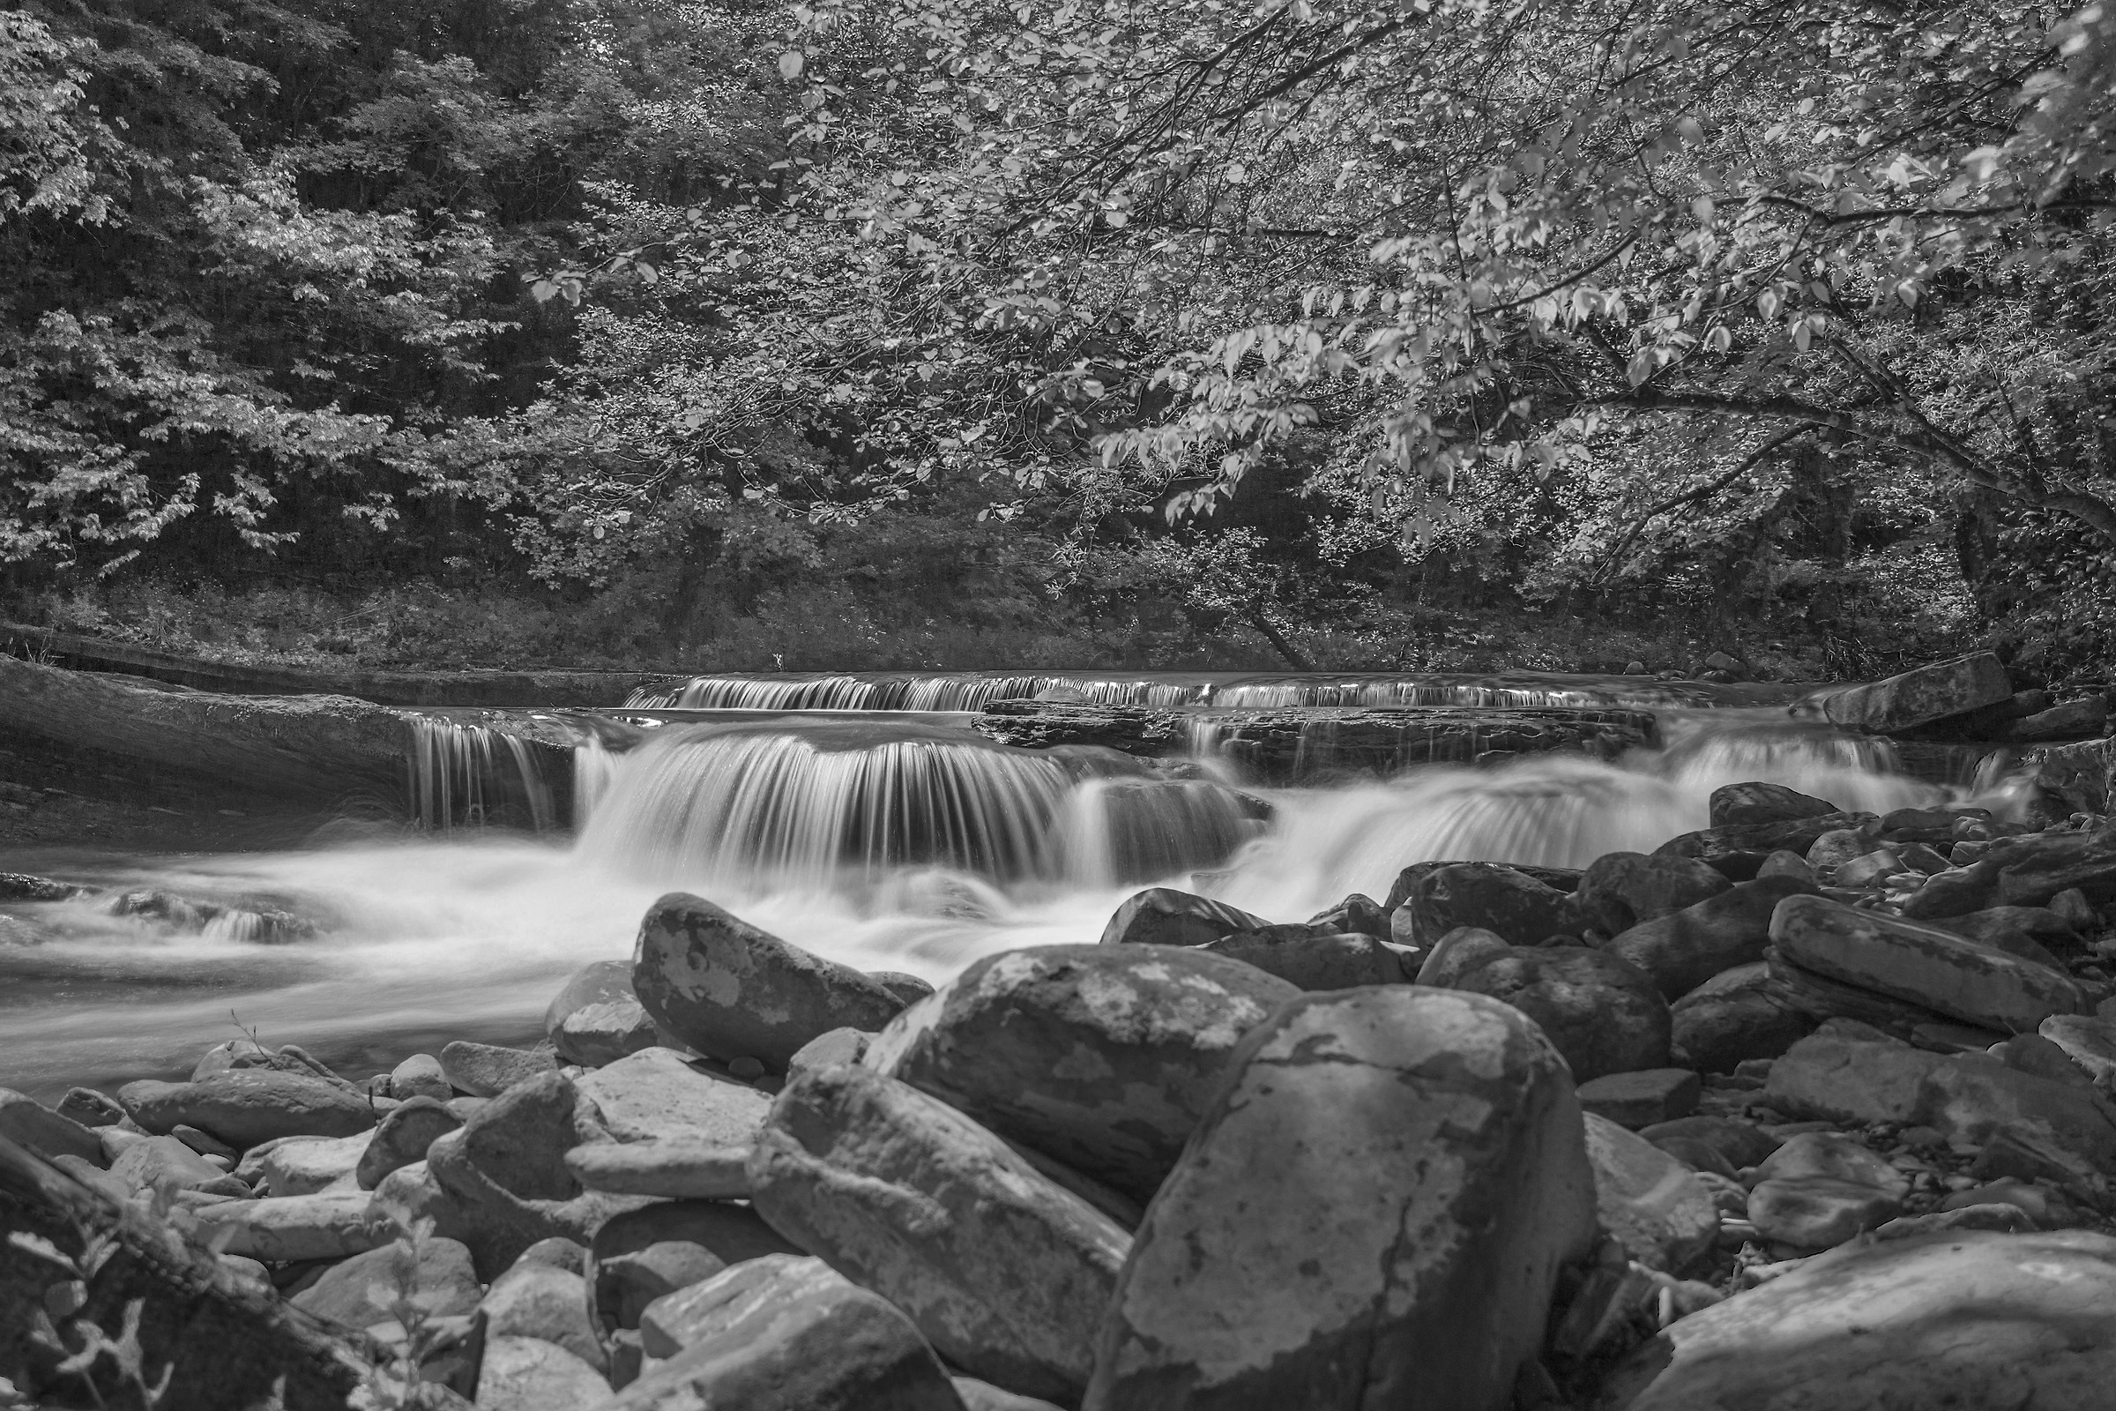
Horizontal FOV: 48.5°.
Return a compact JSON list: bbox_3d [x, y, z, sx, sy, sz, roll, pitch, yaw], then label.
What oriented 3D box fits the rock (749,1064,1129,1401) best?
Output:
[{"bbox_3d":[-0.121,0.710,3.050,0.640,0.280,0.330,30,7,0],"label":"rock"}]

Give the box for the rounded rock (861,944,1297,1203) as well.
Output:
[{"bbox_3d":[0.048,0.585,3.700,0.720,0.390,0.500,0,1,0],"label":"rounded rock"}]

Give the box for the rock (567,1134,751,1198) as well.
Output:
[{"bbox_3d":[-0.694,0.805,4.104,0.313,0.084,0.238,2,2,0],"label":"rock"}]

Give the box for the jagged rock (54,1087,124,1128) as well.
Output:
[{"bbox_3d":[-2.800,1.162,6.800,0.180,0.100,0.160,0,2,-10],"label":"jagged rock"}]

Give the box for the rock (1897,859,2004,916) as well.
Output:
[{"bbox_3d":[2.357,0.480,6.200,0.280,0.150,0.200,0,1,-20],"label":"rock"}]

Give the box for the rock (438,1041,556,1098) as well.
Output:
[{"bbox_3d":[-1.218,0.789,5.100,0.250,0.120,0.170,0,1,0],"label":"rock"}]

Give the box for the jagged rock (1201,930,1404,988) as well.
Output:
[{"bbox_3d":[0.761,0.804,7.236,0.626,0.259,0.389,5,2,0],"label":"jagged rock"}]

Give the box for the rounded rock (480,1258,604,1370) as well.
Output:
[{"bbox_3d":[-0.983,1.174,4.500,0.240,0.200,0.240,0,2,0],"label":"rounded rock"}]

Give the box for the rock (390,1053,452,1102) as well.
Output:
[{"bbox_3d":[-1.952,1.137,7.200,0.180,0.135,0.170,0,2,-10],"label":"rock"}]

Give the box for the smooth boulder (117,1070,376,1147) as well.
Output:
[{"bbox_3d":[-1.807,0.903,5.238,0.551,0.162,0.302,3,2,5],"label":"smooth boulder"}]

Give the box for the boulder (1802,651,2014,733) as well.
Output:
[{"bbox_3d":[4.903,-0.057,13.500,1.102,0.335,0.648,-12,4,-9],"label":"boulder"}]

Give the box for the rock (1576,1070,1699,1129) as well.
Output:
[{"bbox_3d":[1.528,1.038,6.200,0.260,0.100,0.340,1,2,25],"label":"rock"}]

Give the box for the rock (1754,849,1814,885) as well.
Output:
[{"bbox_3d":[2.256,0.508,7.300,0.190,0.120,0.160,0,1,0],"label":"rock"}]

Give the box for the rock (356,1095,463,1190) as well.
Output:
[{"bbox_3d":[-1.569,1.062,5.700,0.240,0.200,0.200,0,2,-15],"label":"rock"}]

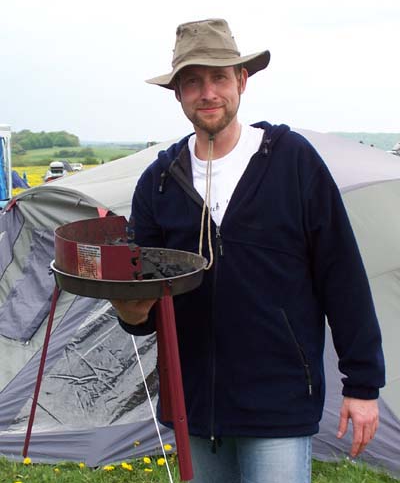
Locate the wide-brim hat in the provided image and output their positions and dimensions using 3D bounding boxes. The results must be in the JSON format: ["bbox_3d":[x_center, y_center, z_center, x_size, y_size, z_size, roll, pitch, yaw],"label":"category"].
[{"bbox_3d":[0.014,-0.466,2.840,0.315,0.160,0.340,-9,3,6],"label":"wide-brim hat"}]

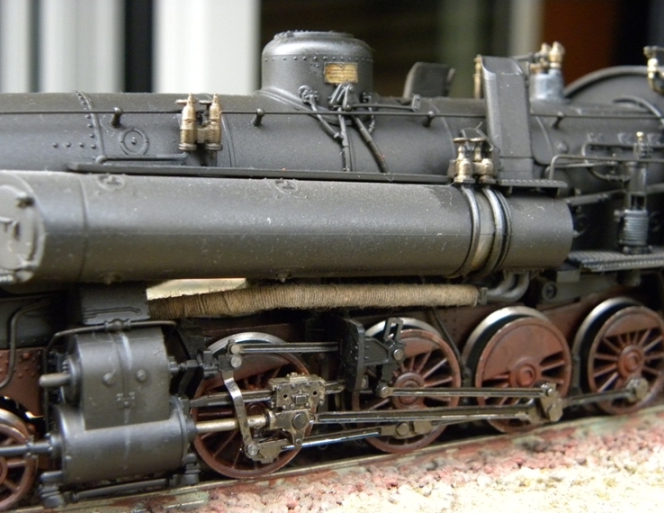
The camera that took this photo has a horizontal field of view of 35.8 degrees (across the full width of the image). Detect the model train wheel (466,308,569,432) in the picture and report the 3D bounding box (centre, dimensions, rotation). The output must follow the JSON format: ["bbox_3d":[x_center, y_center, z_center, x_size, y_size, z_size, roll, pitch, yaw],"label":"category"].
[{"bbox_3d":[0.025,0.016,0.136,0.017,0.017,0.003,-4,9,-28],"label":"model train wheel"}]

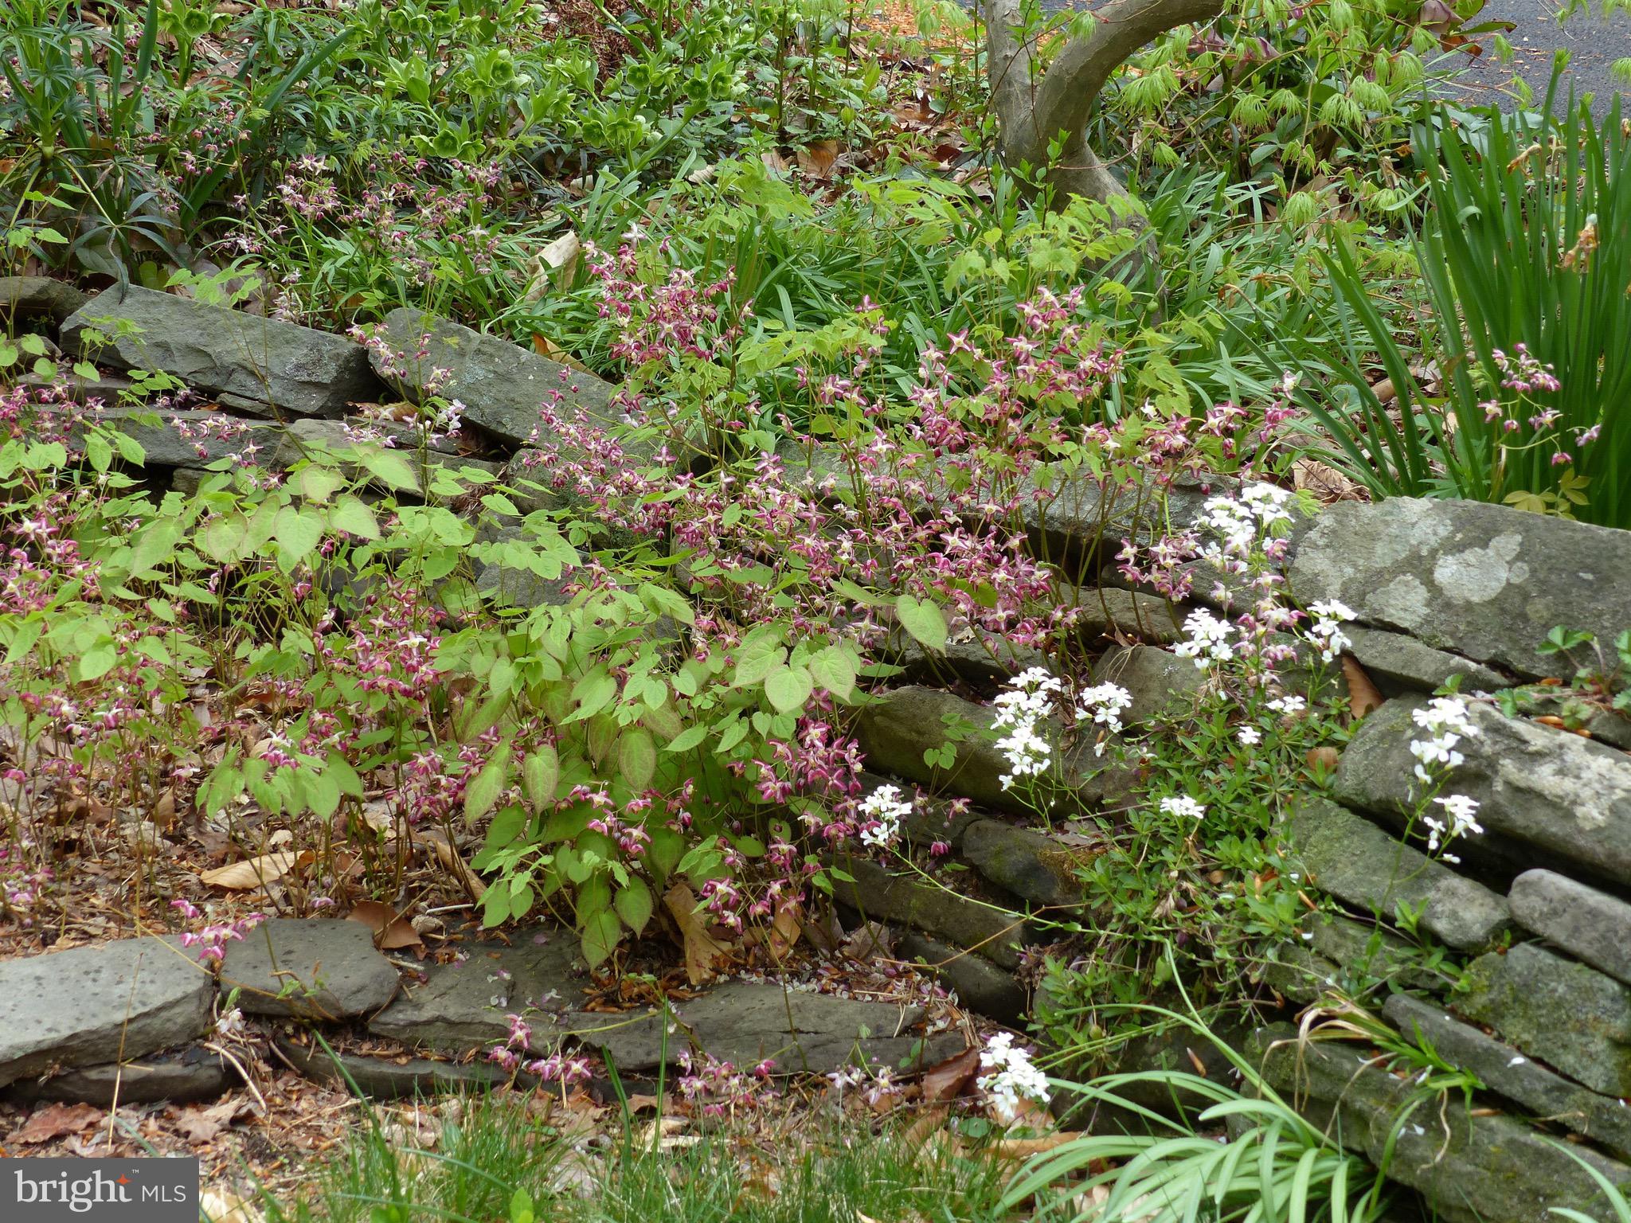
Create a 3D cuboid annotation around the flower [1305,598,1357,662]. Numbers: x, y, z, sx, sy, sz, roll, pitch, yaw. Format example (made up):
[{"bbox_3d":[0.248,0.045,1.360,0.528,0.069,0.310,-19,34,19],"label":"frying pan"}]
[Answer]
[{"bbox_3d":[0.424,0.015,2.287,0.043,0.051,0.041,0,22,0],"label":"flower"}]

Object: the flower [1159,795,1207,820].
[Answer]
[{"bbox_3d":[0.317,0.169,2.400,0.041,0.018,0.031,0,22,0],"label":"flower"}]

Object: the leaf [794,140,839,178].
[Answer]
[{"bbox_3d":[0.003,-0.682,4.200,0.070,0.025,0.060,0,60,0],"label":"leaf"}]

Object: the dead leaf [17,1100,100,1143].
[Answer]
[{"bbox_3d":[-0.652,0.441,2.400,0.070,0.017,0.043,-10,24,-23],"label":"dead leaf"}]

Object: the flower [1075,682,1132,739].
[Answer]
[{"bbox_3d":[0.296,0.101,2.850,0.057,0.045,0.050,0,40,0],"label":"flower"}]

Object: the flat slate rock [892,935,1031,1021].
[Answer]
[{"bbox_3d":[0.139,0.330,2.534,0.129,0.051,0.098,17,28,37],"label":"flat slate rock"}]

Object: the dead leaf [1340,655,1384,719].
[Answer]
[{"bbox_3d":[0.451,0.063,2.297,0.038,0.051,0.031,8,23,18],"label":"dead leaf"}]

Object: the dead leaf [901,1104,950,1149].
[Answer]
[{"bbox_3d":[0.094,0.444,2.400,0.041,0.027,0.037,-8,23,-18],"label":"dead leaf"}]

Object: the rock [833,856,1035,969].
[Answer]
[{"bbox_3d":[0.134,0.296,2.880,0.245,0.055,0.100,16,25,37],"label":"rock"}]

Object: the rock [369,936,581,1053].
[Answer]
[{"bbox_3d":[-0.338,0.380,2.760,0.200,0.040,0.170,-2,20,-5],"label":"rock"}]

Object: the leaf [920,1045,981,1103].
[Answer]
[{"bbox_3d":[0.117,0.401,2.410,0.051,0.043,0.036,-8,23,-18],"label":"leaf"}]

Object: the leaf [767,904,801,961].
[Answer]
[{"bbox_3d":[-0.029,0.290,2.513,0.033,0.051,0.031,0,22,0],"label":"leaf"}]

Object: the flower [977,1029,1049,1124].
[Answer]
[{"bbox_3d":[0.185,0.436,2.600,0.062,0.070,0.050,5,36,14],"label":"flower"}]

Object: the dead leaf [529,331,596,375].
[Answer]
[{"bbox_3d":[-0.320,-0.325,3.520,0.080,0.025,0.040,11,48,28],"label":"dead leaf"}]

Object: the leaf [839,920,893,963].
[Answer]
[{"bbox_3d":[0.051,0.333,2.810,0.055,0.050,0.020,3,-20,9],"label":"leaf"}]

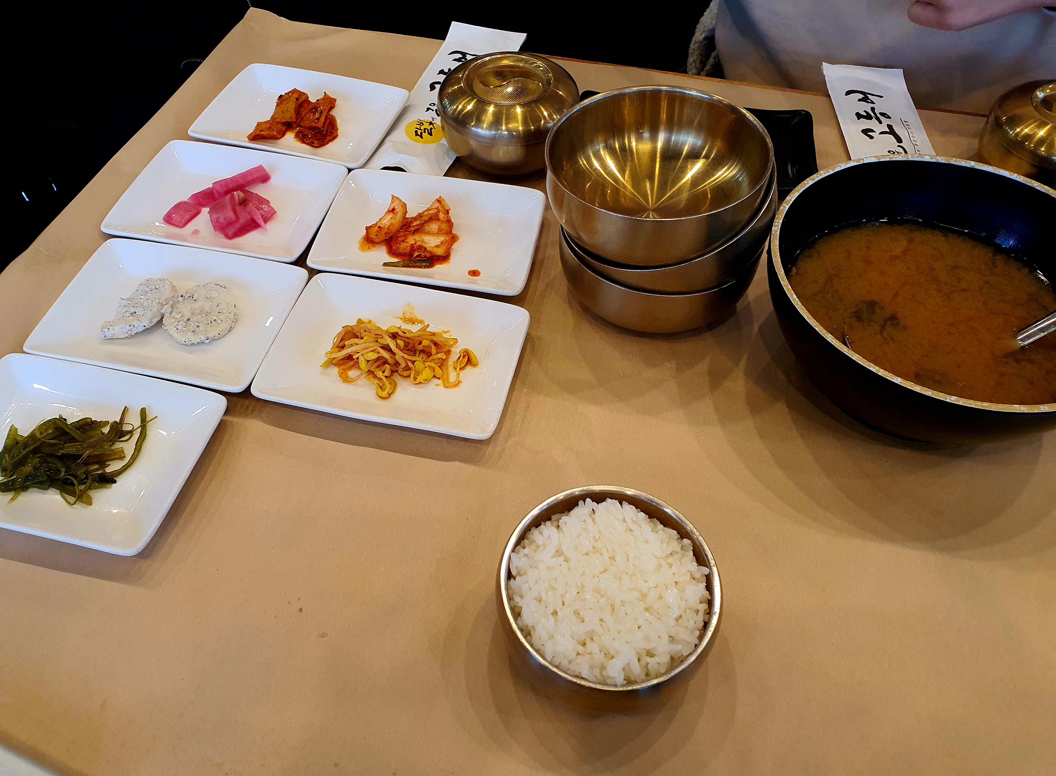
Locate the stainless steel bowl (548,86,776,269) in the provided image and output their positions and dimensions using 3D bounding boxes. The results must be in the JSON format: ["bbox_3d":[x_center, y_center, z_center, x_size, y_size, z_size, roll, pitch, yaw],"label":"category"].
[{"bbox_3d":[0.083,-0.132,0.515,0.138,0.057,0.138,-1,52,3],"label":"stainless steel bowl"}]

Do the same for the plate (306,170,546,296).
[{"bbox_3d":[-0.072,-0.113,0.599,0.161,0.022,0.115,8,54,5],"label":"plate"}]

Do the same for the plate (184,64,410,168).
[{"bbox_3d":[-0.191,-0.228,0.681,0.161,0.022,0.115,13,55,9],"label":"plate"}]

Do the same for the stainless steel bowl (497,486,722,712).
[{"bbox_3d":[0.041,0.111,0.419,0.113,0.052,0.113,0,54,0],"label":"stainless steel bowl"}]

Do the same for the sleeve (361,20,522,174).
[{"bbox_3d":[-0.075,-0.262,0.713,0.074,0.012,0.225,15,55,10],"label":"sleeve"}]

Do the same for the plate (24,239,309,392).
[{"bbox_3d":[-0.243,-0.048,0.550,0.161,0.022,0.115,10,55,7],"label":"plate"}]

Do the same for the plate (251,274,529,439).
[{"bbox_3d":[-0.086,-0.018,0.530,0.161,0.022,0.115,11,55,7],"label":"plate"}]

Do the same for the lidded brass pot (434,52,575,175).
[{"bbox_3d":[-0.016,-0.228,0.658,0.116,0.063,0.116,0,54,0],"label":"lidded brass pot"}]

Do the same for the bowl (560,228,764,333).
[{"bbox_3d":[0.092,-0.097,0.568,0.139,0.057,0.139,1,54,0],"label":"bowl"}]

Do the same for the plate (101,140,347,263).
[{"bbox_3d":[-0.230,-0.139,0.616,0.161,0.022,0.115,10,55,6],"label":"plate"}]

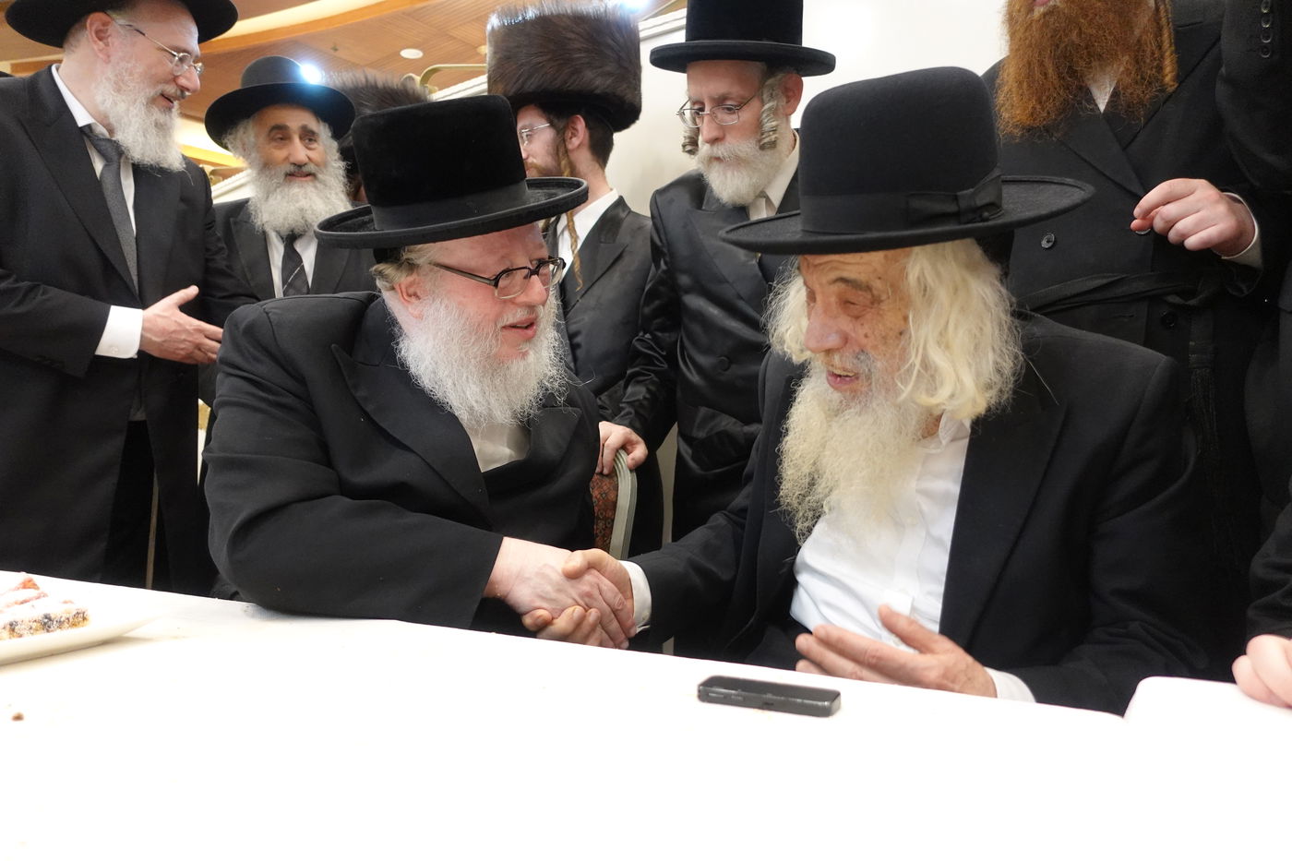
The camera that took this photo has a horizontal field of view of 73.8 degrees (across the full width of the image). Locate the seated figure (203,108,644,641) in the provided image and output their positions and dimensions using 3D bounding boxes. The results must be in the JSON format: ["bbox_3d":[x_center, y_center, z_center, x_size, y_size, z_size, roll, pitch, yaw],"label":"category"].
[{"bbox_3d":[-0.250,0.295,1.040,0.630,1.370,0.780,2,-4,-29],"label":"seated figure"}]

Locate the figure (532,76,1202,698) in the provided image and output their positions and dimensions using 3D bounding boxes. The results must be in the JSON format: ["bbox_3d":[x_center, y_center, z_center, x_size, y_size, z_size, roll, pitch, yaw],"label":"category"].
[{"bbox_3d":[0.215,0.325,0.820,0.660,1.320,0.780,-2,-4,30],"label":"figure"}]

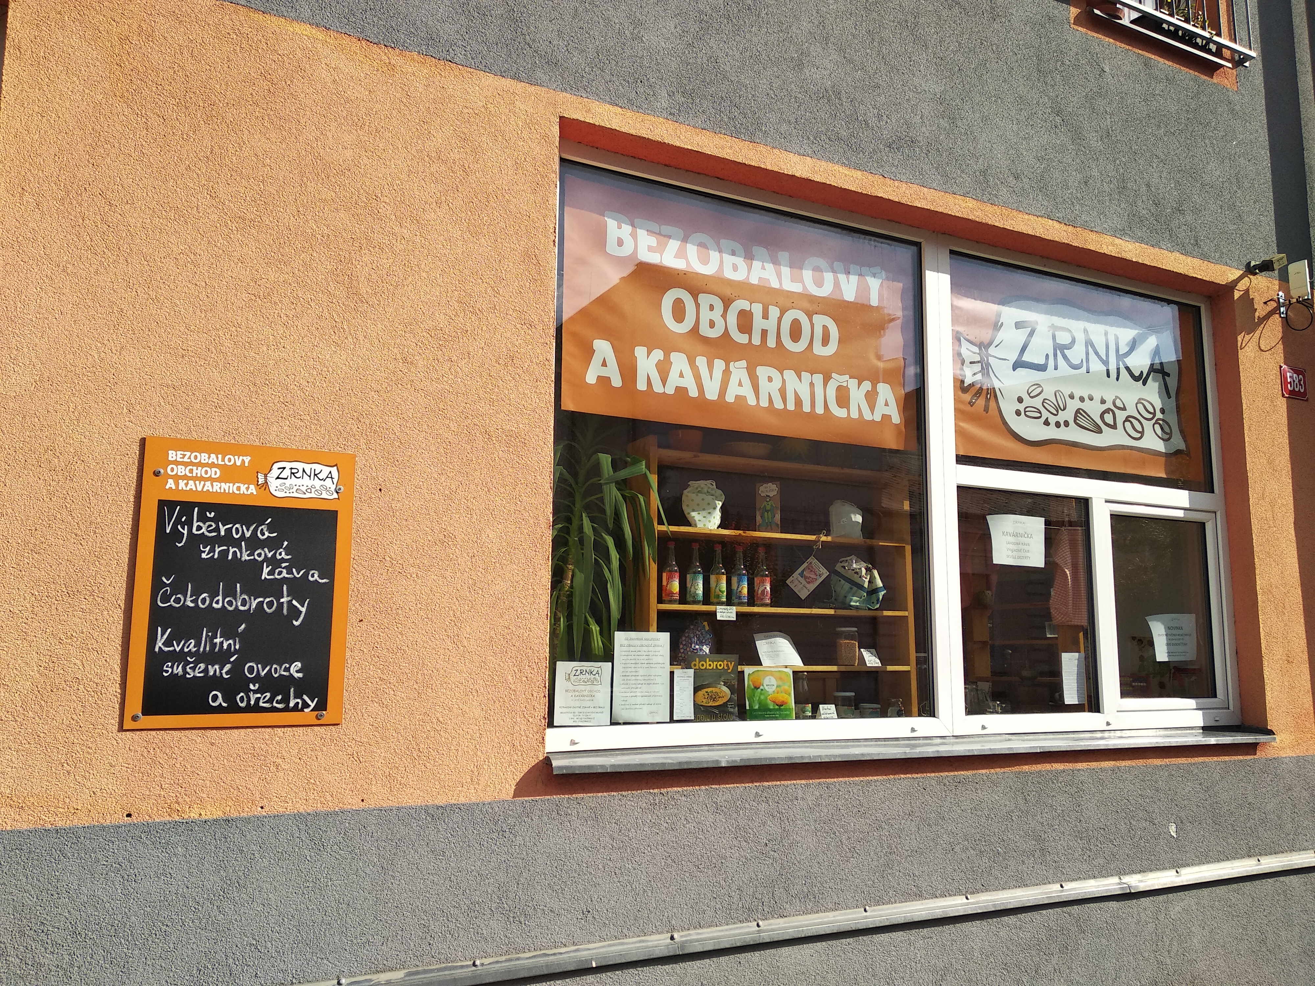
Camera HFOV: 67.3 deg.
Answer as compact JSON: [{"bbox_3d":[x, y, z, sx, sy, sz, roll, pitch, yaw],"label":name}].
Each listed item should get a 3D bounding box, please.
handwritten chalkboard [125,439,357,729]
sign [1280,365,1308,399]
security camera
[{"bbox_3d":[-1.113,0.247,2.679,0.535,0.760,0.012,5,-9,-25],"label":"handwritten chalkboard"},{"bbox_3d":[3.117,-0.535,4.834,0.198,0.155,0.014,5,-9,-25],"label":"sign"},{"bbox_3d":[2.926,-1.098,4.734,0.070,0.070,0.180,3,-4,-12],"label":"security camera"}]

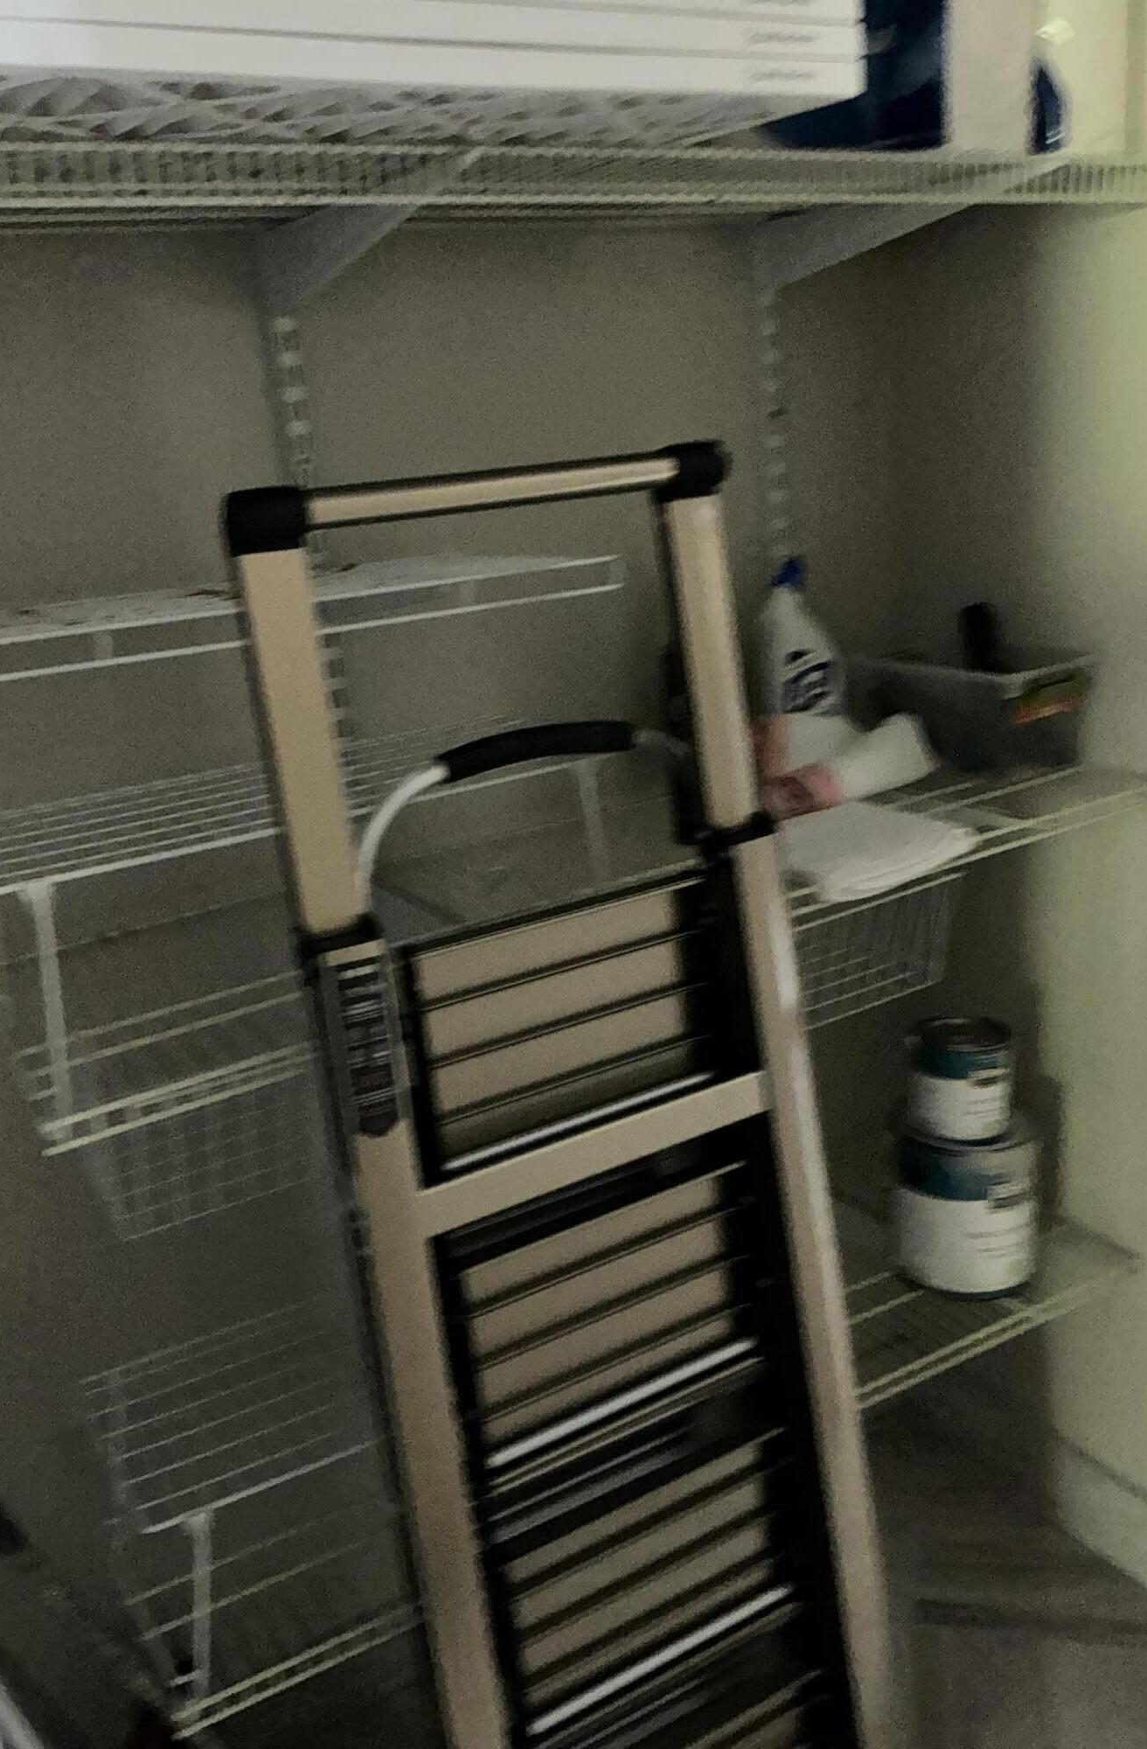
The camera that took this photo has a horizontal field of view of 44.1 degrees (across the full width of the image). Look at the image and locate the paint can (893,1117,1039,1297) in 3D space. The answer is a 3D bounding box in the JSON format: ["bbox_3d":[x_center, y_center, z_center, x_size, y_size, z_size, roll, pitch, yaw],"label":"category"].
[{"bbox_3d":[0.477,0.384,1.714,0.168,0.192,0.168,-6,15,2],"label":"paint can"}]

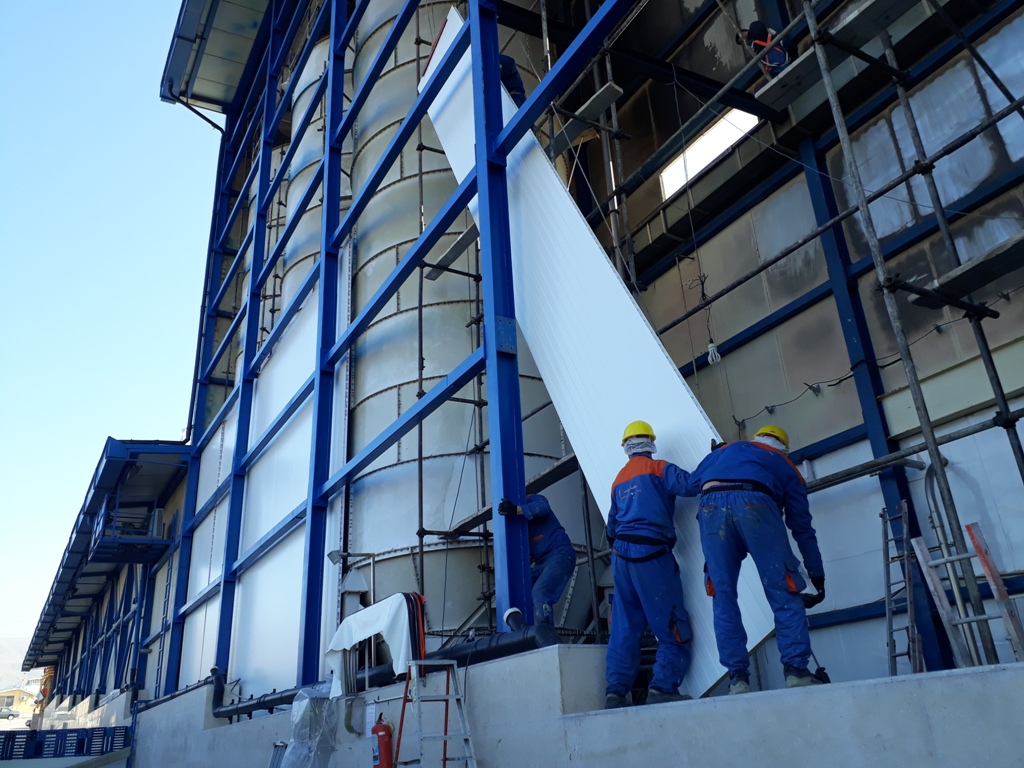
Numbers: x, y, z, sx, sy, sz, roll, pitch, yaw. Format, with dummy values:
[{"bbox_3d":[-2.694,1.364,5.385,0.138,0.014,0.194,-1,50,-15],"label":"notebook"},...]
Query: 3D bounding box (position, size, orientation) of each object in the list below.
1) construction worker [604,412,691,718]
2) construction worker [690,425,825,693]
[{"bbox_3d":[0.837,1.067,5.017,0.620,1.770,0.550,-17,-28,27],"label":"construction worker"},{"bbox_3d":[1.388,0.900,4.407,0.700,1.310,0.650,-15,-27,24],"label":"construction worker"}]

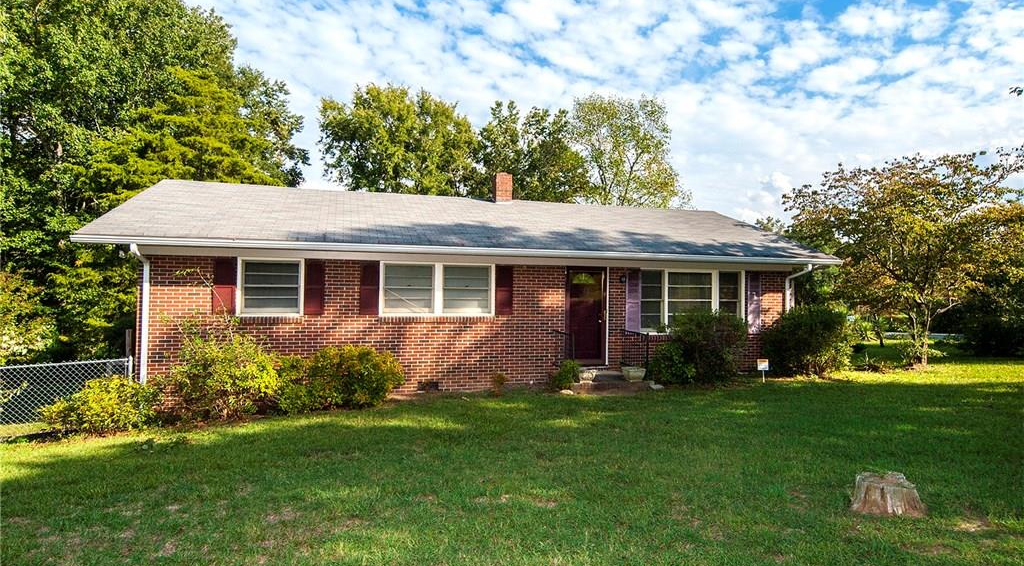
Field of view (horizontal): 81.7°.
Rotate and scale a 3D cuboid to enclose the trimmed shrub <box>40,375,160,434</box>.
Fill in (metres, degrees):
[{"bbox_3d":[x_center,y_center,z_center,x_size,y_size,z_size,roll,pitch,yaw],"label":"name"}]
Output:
[{"bbox_3d":[-6.624,1.879,9.500,1.650,0.820,1.250,1,-1,-16],"label":"trimmed shrub"}]

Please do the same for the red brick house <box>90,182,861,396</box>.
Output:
[{"bbox_3d":[-1.034,-0.259,15.913,14.950,5.200,9.600,1,-1,-16],"label":"red brick house"}]

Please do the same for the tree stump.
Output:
[{"bbox_3d":[3.029,1.669,4.760,0.540,0.230,0.530,1,-1,0],"label":"tree stump"}]

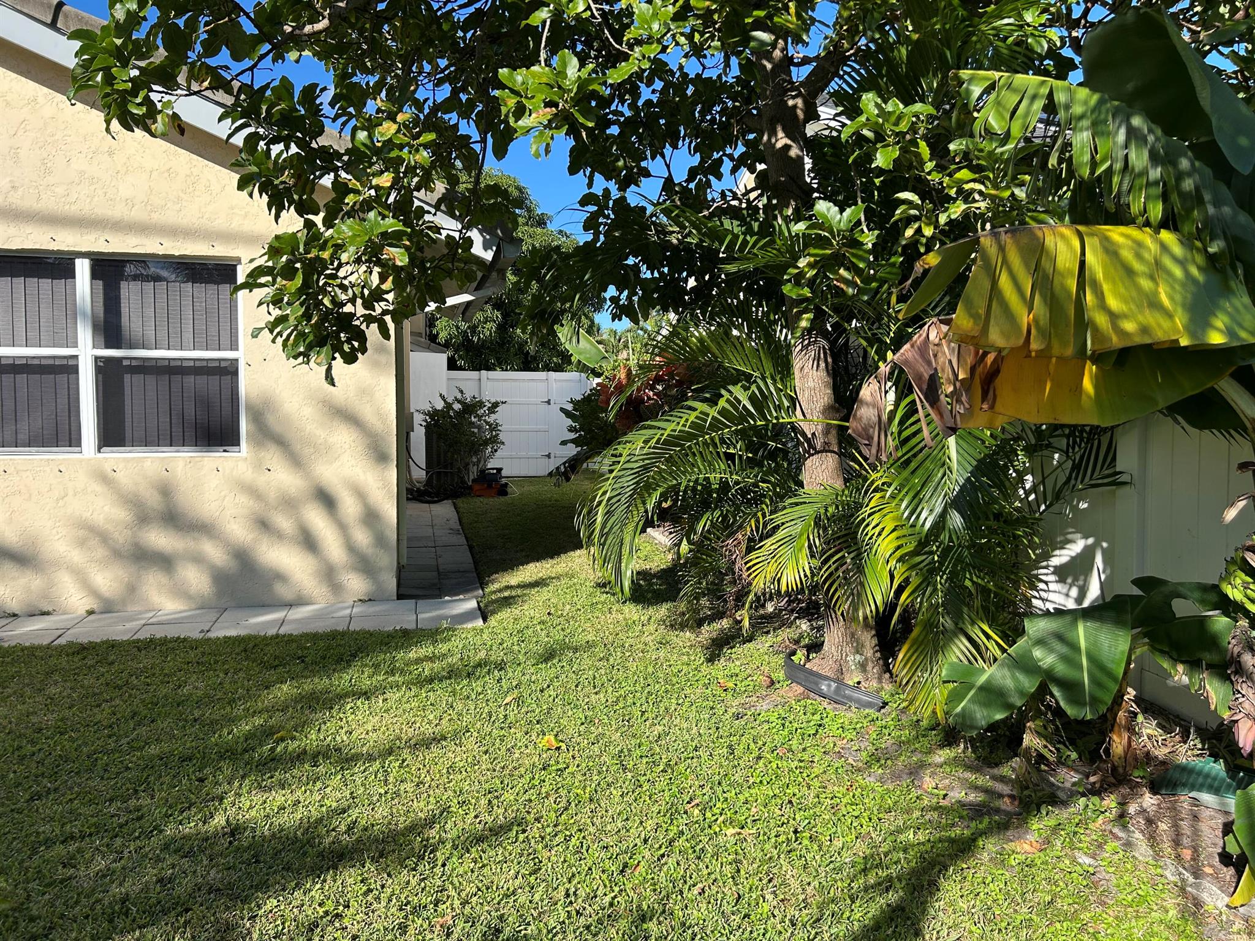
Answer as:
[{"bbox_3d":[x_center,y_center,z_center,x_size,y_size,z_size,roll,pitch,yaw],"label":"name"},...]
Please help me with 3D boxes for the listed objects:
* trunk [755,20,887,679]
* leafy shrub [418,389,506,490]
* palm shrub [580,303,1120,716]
[{"bbox_3d":[0.955,-0.537,4.604,0.600,3.064,0.470,0,4,-11],"label":"trunk"},{"bbox_3d":[-2.539,-0.441,14.403,1.300,1.520,1.250,0,4,-11],"label":"leafy shrub"},{"bbox_3d":[0.984,0.045,4.913,2.300,1.850,1.950,0,4,-11],"label":"palm shrub"}]

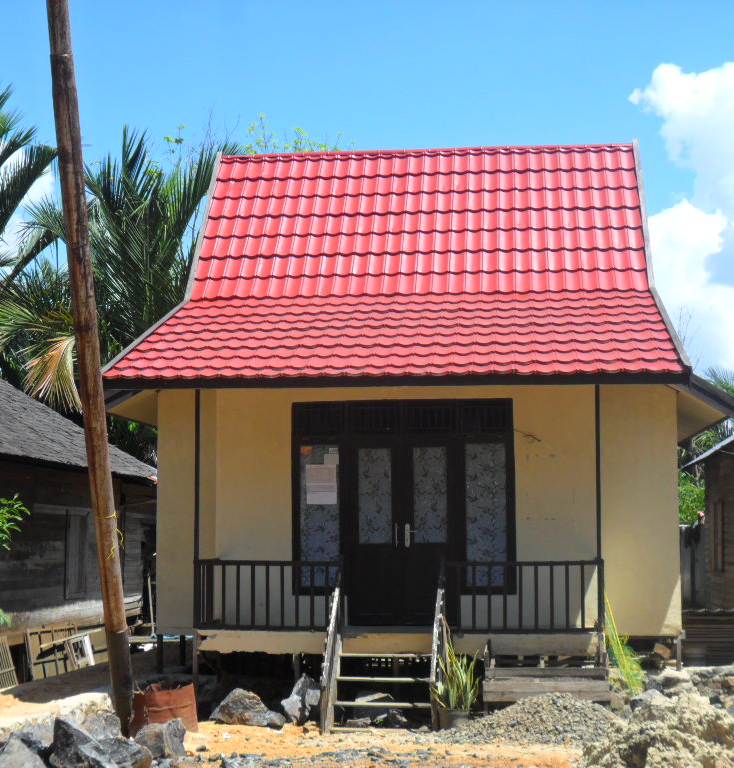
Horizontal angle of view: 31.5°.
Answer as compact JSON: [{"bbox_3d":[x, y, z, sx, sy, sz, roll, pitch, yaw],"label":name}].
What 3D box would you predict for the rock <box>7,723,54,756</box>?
[{"bbox_3d":[-2.818,2.977,10.900,0.360,0.270,0.350,-1,-6,6],"label":"rock"}]

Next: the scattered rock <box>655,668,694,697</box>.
[{"bbox_3d":[3.034,2.935,12.800,0.370,0.260,0.350,-1,-6,6],"label":"scattered rock"}]

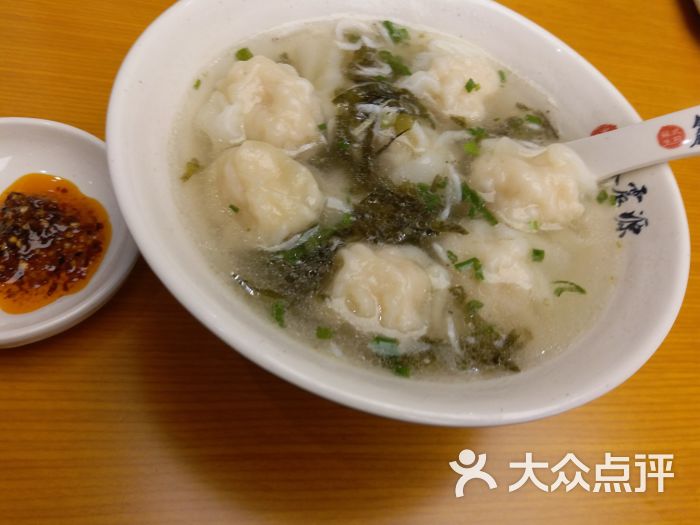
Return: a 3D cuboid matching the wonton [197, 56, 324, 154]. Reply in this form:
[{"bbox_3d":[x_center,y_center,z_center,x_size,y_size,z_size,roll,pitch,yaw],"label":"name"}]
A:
[{"bbox_3d":[-0.033,-0.059,0.210,0.047,0.029,0.045,7,57,-10],"label":"wonton"}]

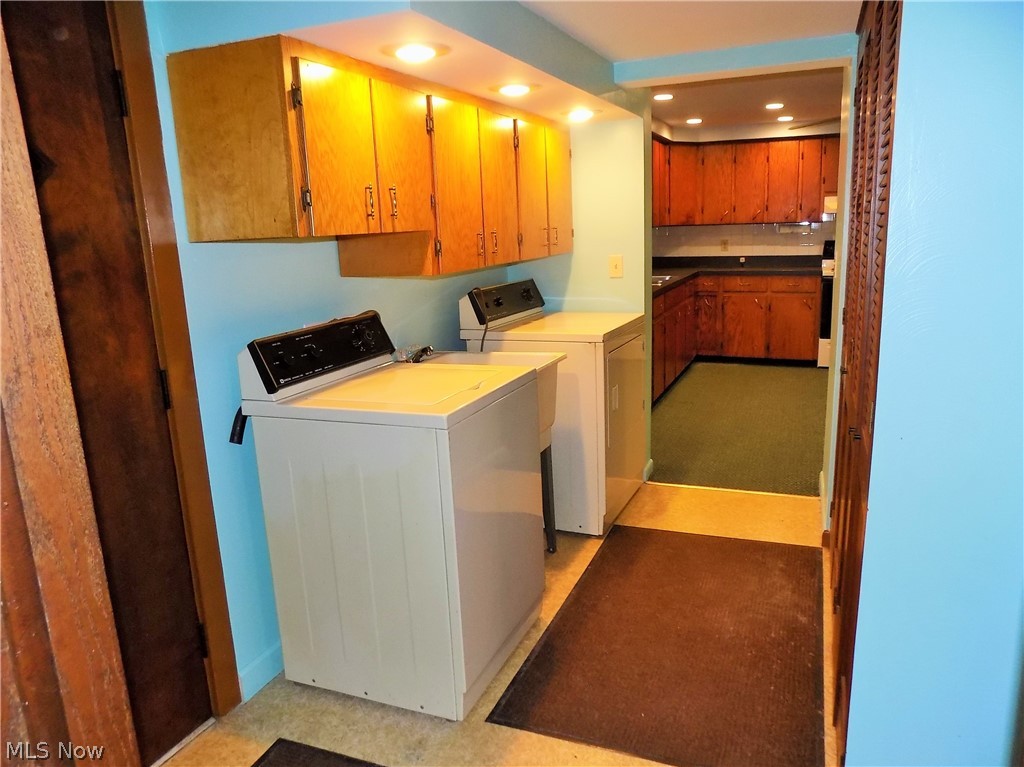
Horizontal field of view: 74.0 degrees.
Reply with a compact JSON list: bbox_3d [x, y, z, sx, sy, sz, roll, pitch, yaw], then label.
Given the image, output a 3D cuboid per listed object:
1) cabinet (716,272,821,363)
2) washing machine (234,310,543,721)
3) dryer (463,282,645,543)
[{"bbox_3d":[2.624,-0.706,6.938,0.920,0.850,0.600,3,13,23],"label":"cabinet"},{"bbox_3d":[-0.337,0.354,2.216,0.675,1.100,0.645,3,13,22],"label":"washing machine"},{"bbox_3d":[0.241,0.063,3.418,0.688,1.118,0.735,3,13,24],"label":"dryer"}]

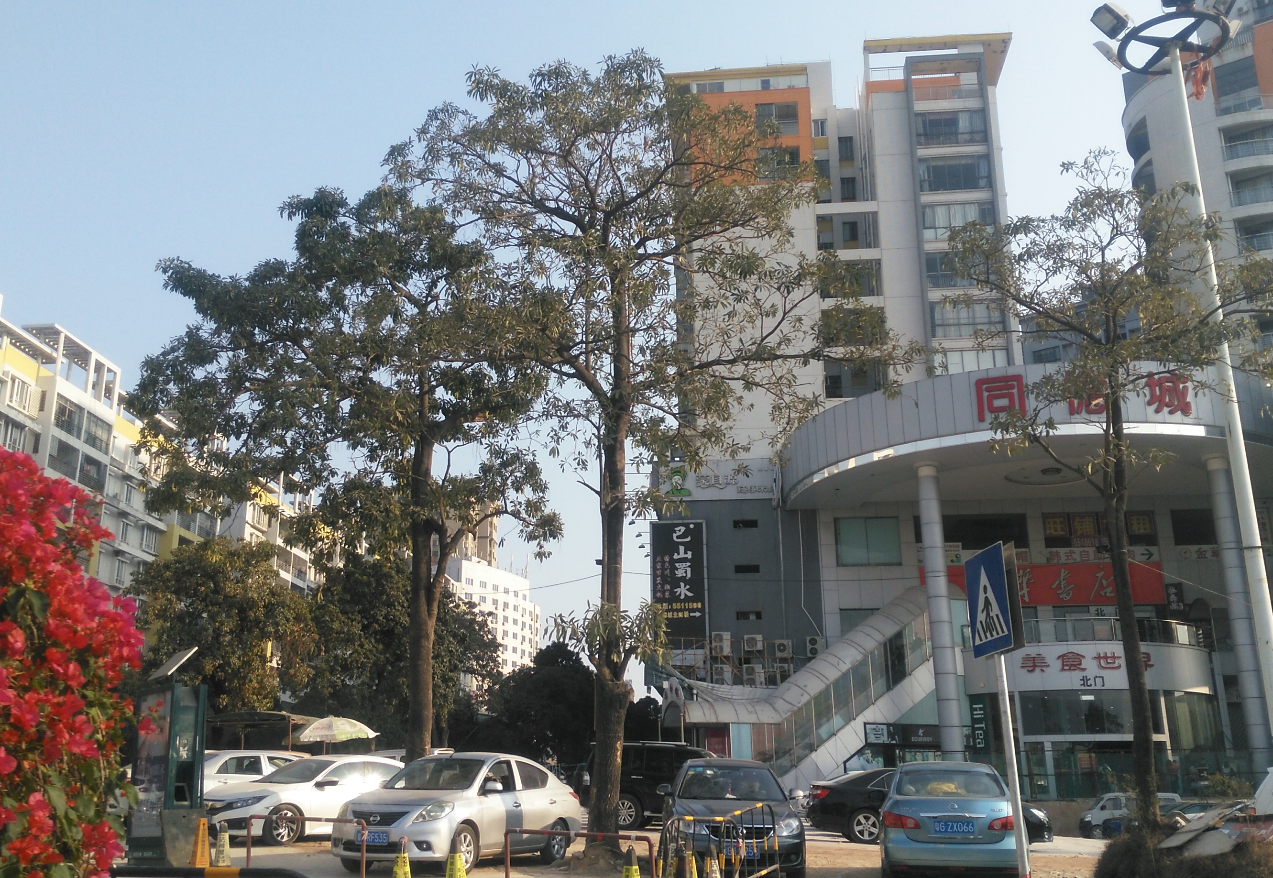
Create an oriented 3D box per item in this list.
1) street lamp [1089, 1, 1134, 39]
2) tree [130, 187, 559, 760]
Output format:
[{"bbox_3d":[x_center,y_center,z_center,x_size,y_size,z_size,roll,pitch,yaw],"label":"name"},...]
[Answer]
[{"bbox_3d":[6.350,-5.590,14.950,0.190,0.420,0.390,-36,-8,-16],"label":"street lamp"},{"bbox_3d":[-6.965,0.957,26.022,10.293,15.117,9.500,-1,-16,0],"label":"tree"}]

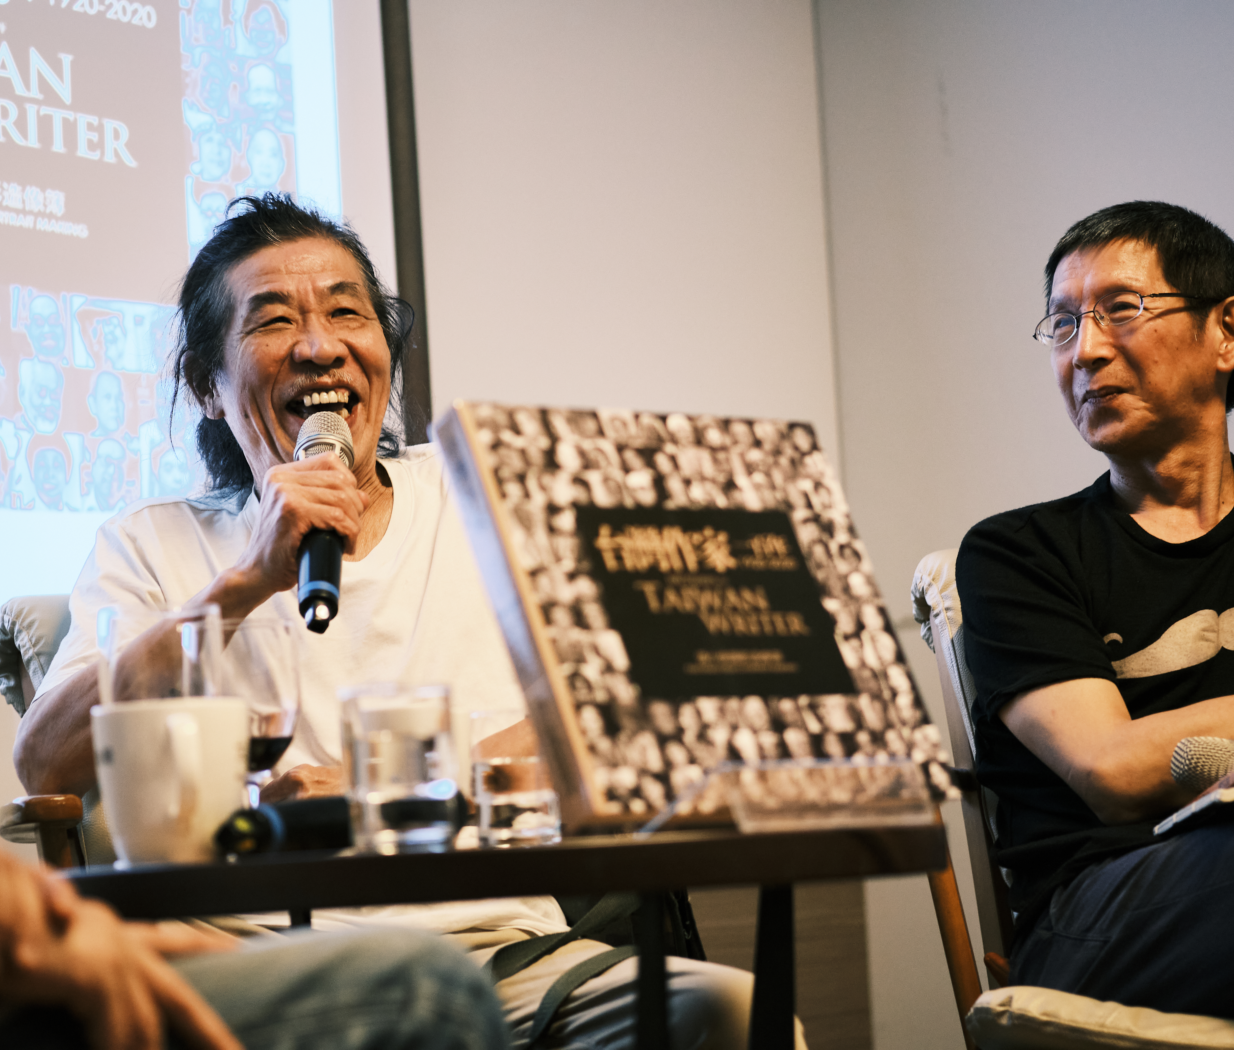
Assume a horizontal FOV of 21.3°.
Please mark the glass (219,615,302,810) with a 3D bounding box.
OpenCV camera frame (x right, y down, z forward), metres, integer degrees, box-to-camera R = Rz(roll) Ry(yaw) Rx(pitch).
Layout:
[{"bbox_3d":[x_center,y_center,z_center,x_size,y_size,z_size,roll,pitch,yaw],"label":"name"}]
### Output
[{"bbox_3d":[-0.262,0.151,2.320,0.083,0.168,0.083,-4,-5,0],"label":"glass"}]

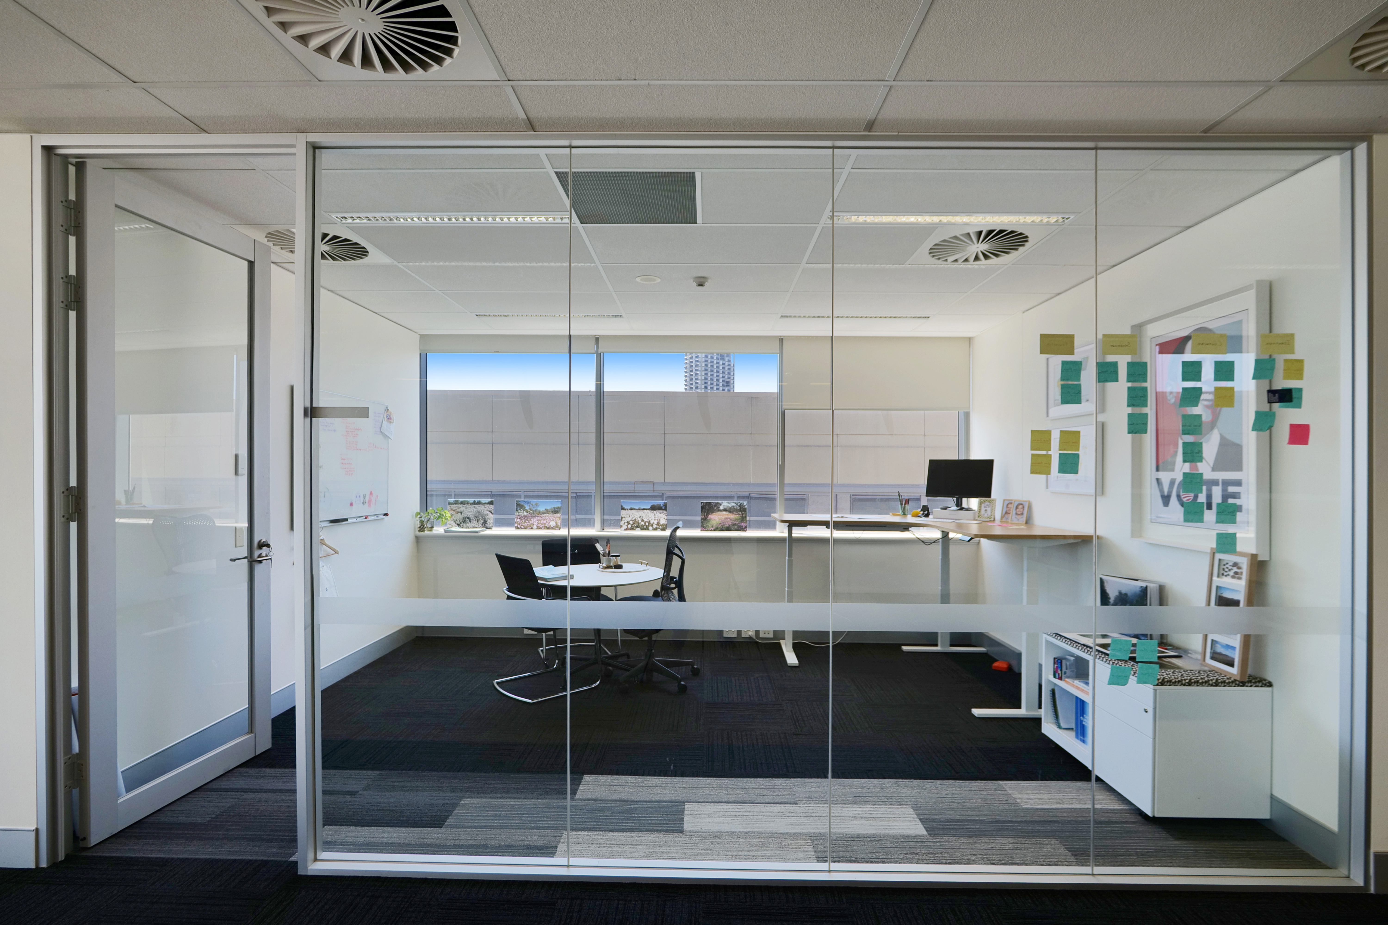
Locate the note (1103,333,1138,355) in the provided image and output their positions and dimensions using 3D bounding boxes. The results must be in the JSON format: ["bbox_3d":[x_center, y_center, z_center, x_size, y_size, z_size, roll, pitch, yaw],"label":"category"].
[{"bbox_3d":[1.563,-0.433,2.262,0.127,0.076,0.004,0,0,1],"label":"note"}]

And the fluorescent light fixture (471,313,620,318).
[{"bbox_3d":[-1.170,-1.214,5.003,1.200,0.060,0.150,0,0,1],"label":"fluorescent light fixture"}]

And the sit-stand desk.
[{"bbox_3d":[1.550,0.996,4.477,1.830,1.118,1.530,0,0,1],"label":"sit-stand desk"}]

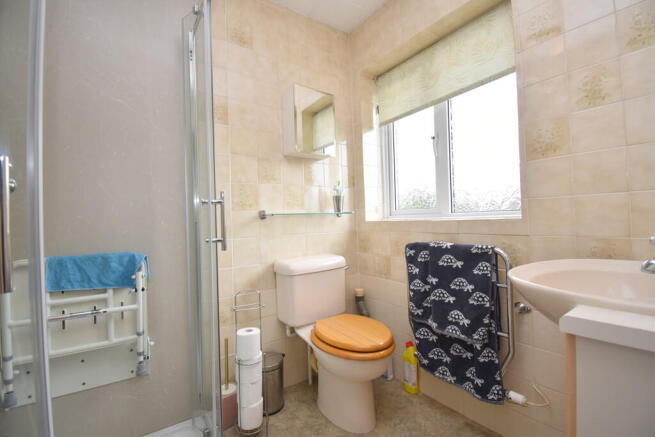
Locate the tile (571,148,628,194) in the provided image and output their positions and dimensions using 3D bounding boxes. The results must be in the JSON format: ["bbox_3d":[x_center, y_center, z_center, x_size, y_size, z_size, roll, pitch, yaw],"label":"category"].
[{"bbox_3d":[0.942,-0.161,0.951,0.010,0.148,0.145,-1,-1,-37],"label":"tile"}]

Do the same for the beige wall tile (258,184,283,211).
[{"bbox_3d":[-0.326,-0.121,1.579,0.148,0.148,0.010,-1,-1,-37],"label":"beige wall tile"}]

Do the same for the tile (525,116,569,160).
[{"bbox_3d":[0.853,-0.309,1.058,0.010,0.152,0.152,-2,0,-35],"label":"tile"}]

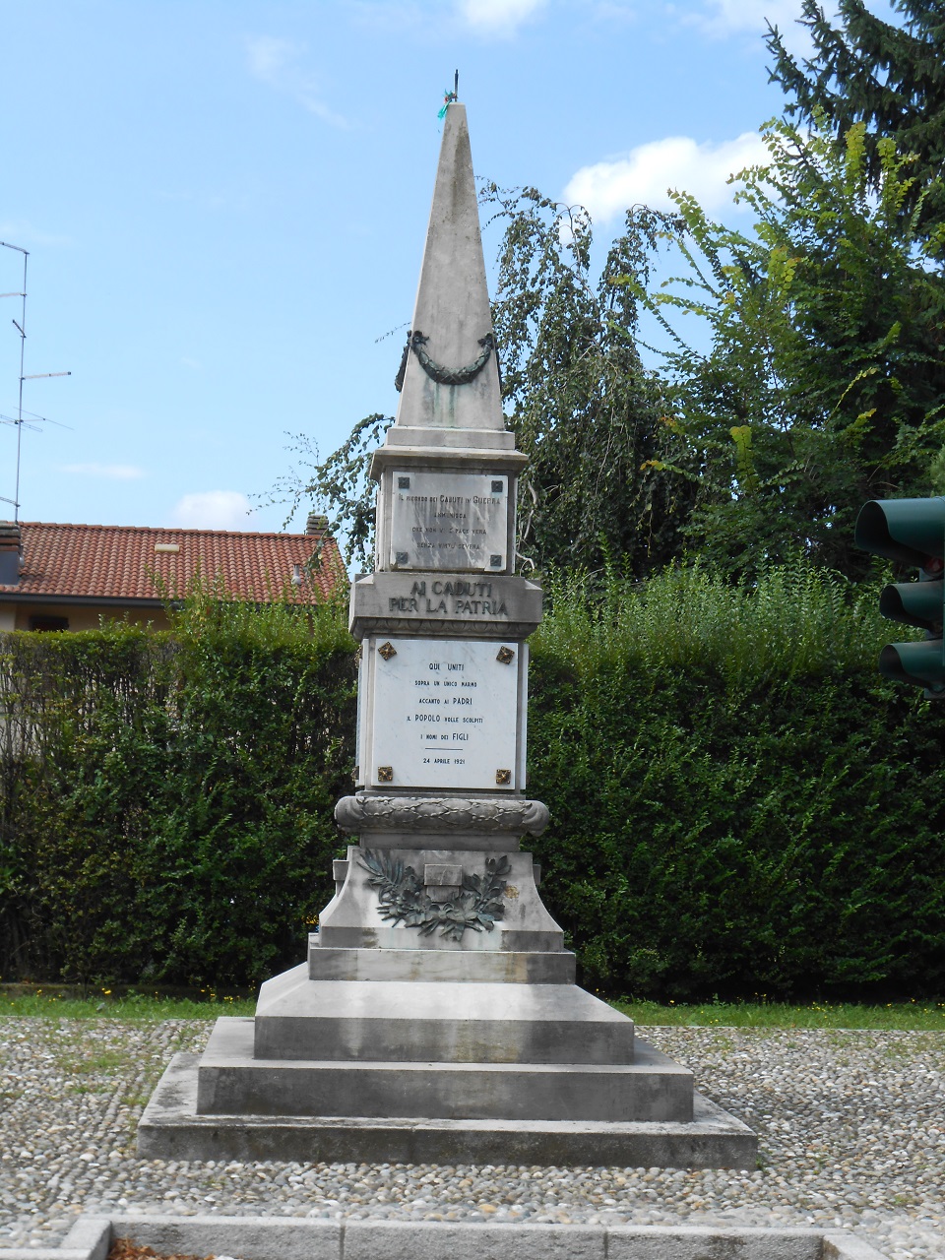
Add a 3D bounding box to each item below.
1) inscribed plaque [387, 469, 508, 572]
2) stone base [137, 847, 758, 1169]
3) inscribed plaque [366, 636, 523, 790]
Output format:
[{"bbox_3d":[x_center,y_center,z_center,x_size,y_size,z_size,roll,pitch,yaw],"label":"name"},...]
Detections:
[{"bbox_3d":[-0.120,-0.564,10.658,0.603,0.503,0.035,2,-5,-5],"label":"inscribed plaque"},{"bbox_3d":[-0.206,1.861,10.771,2.810,1.399,2.969,2,-5,-5],"label":"stone base"},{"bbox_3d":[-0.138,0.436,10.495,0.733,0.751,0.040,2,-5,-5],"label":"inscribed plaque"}]

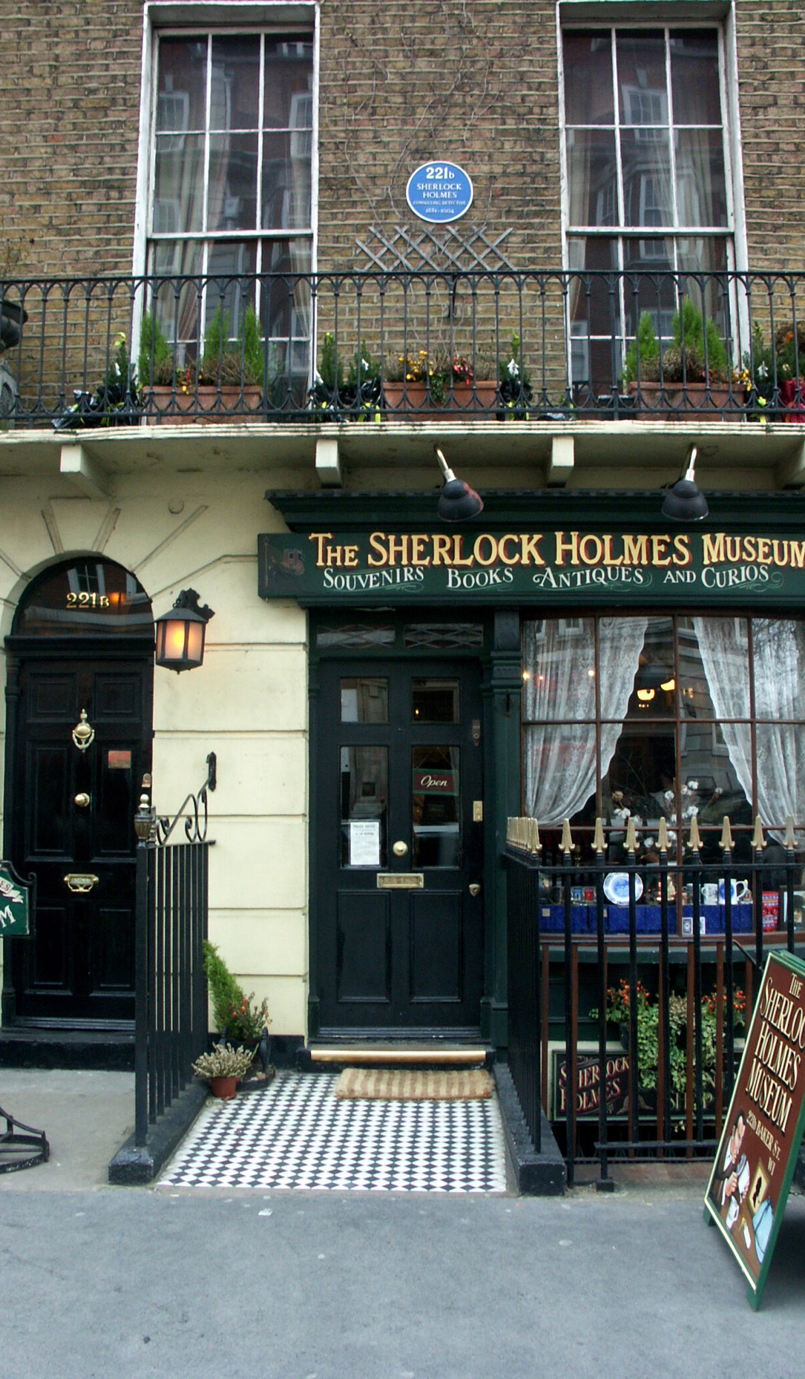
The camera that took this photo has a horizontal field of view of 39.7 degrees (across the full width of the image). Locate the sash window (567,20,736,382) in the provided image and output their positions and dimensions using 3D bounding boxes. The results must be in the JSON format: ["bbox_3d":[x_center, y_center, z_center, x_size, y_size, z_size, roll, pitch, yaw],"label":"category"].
[{"bbox_3d":[1.554,-2.888,7.012,1.040,2.742,0.130,0,-7,2],"label":"sash window"}]

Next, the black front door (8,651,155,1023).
[{"bbox_3d":[-1.824,0.827,6.321,0.825,2.070,0.060,0,-7,2],"label":"black front door"}]

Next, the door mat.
[{"bbox_3d":[0.069,1.977,5.554,0.760,0.040,0.520,0,-7,2],"label":"door mat"}]

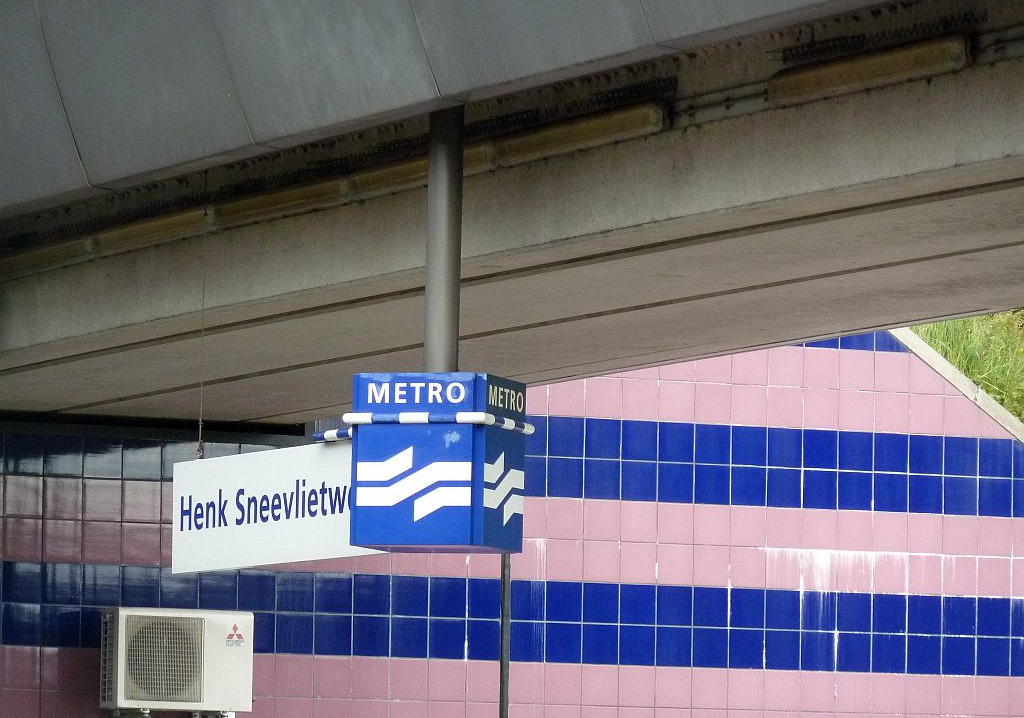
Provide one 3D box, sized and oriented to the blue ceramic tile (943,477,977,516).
[{"bbox_3d":[2.682,0.825,39.928,0.234,0.234,0.010,3,-5,-26],"label":"blue ceramic tile"}]

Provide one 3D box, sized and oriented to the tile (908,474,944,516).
[{"bbox_3d":[2.475,0.811,39.885,0.230,0.230,0.012,3,-5,-26],"label":"tile"}]

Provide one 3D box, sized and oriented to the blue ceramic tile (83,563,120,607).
[{"bbox_3d":[-2.275,1.256,36.816,0.227,0.223,0.010,3,-5,-26],"label":"blue ceramic tile"}]

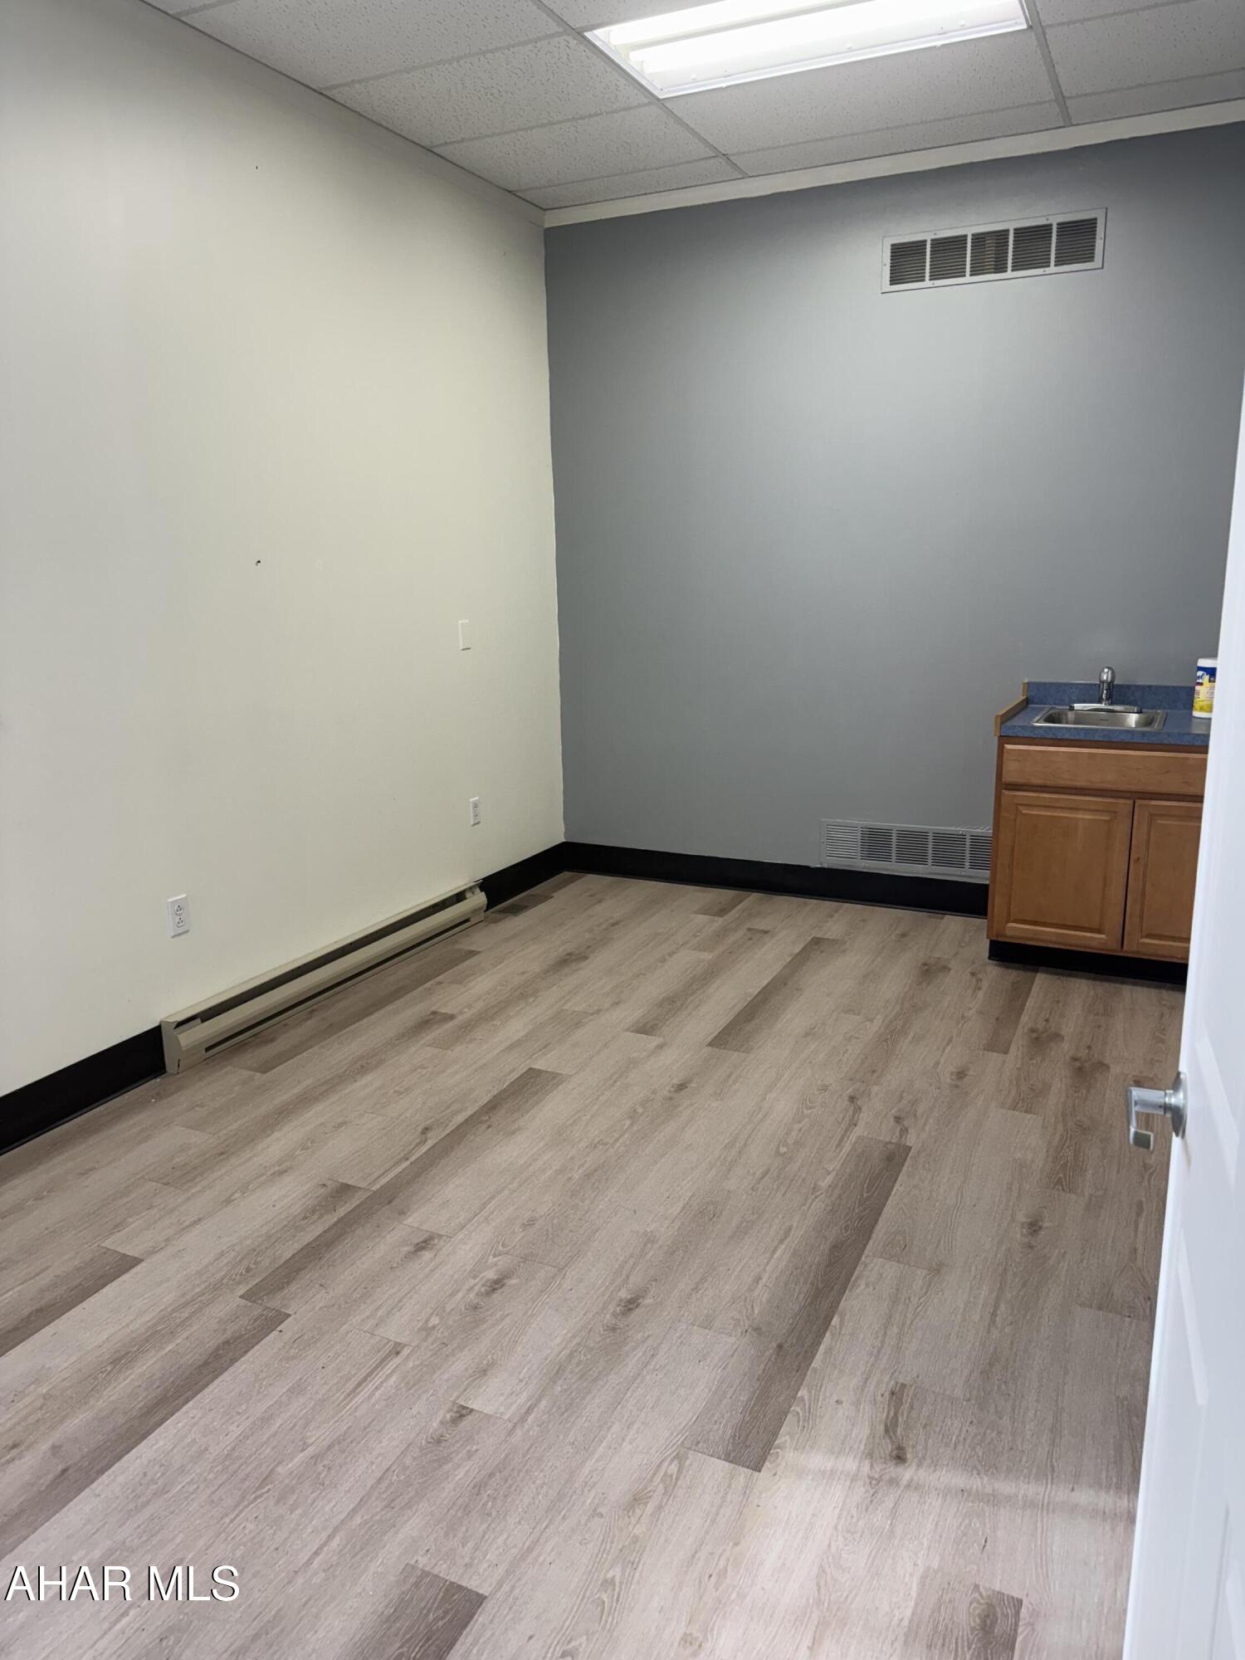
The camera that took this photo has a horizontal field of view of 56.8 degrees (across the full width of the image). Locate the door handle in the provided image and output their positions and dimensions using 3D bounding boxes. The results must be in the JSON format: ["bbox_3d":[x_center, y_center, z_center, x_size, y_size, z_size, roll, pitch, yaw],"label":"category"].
[{"bbox_3d":[0.578,0.307,1.251,0.060,0.072,0.145,4,14,20],"label":"door handle"}]

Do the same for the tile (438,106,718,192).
[{"bbox_3d":[-0.168,-2.557,4.326,0.924,0.020,0.610,6,15,25],"label":"tile"}]

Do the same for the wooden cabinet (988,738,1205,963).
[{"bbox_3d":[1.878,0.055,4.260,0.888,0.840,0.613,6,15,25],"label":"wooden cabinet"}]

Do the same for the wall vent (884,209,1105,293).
[{"bbox_3d":[1.372,-2.163,4.308,0.804,0.199,0.025,6,15,25],"label":"wall vent"}]

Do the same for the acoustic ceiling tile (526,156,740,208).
[{"bbox_3d":[0.027,-2.651,4.715,0.924,0.020,0.281,6,15,25],"label":"acoustic ceiling tile"}]

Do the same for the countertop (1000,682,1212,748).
[{"bbox_3d":[1.870,-0.419,4.135,0.920,0.134,0.634,6,15,25],"label":"countertop"}]

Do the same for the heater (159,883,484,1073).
[{"bbox_3d":[-0.989,0.474,4.237,0.065,0.158,1.730,6,15,25],"label":"heater"}]

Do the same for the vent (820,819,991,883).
[{"bbox_3d":[1.242,0.100,4.924,0.812,0.212,0.025,6,15,25],"label":"vent"}]

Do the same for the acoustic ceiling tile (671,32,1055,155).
[{"bbox_3d":[0.796,-2.461,3.868,1.219,0.020,0.610,6,15,25],"label":"acoustic ceiling tile"}]

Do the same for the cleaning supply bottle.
[{"bbox_3d":[2.117,-0.512,4.144,0.098,0.210,0.098,9,17,36],"label":"cleaning supply bottle"}]

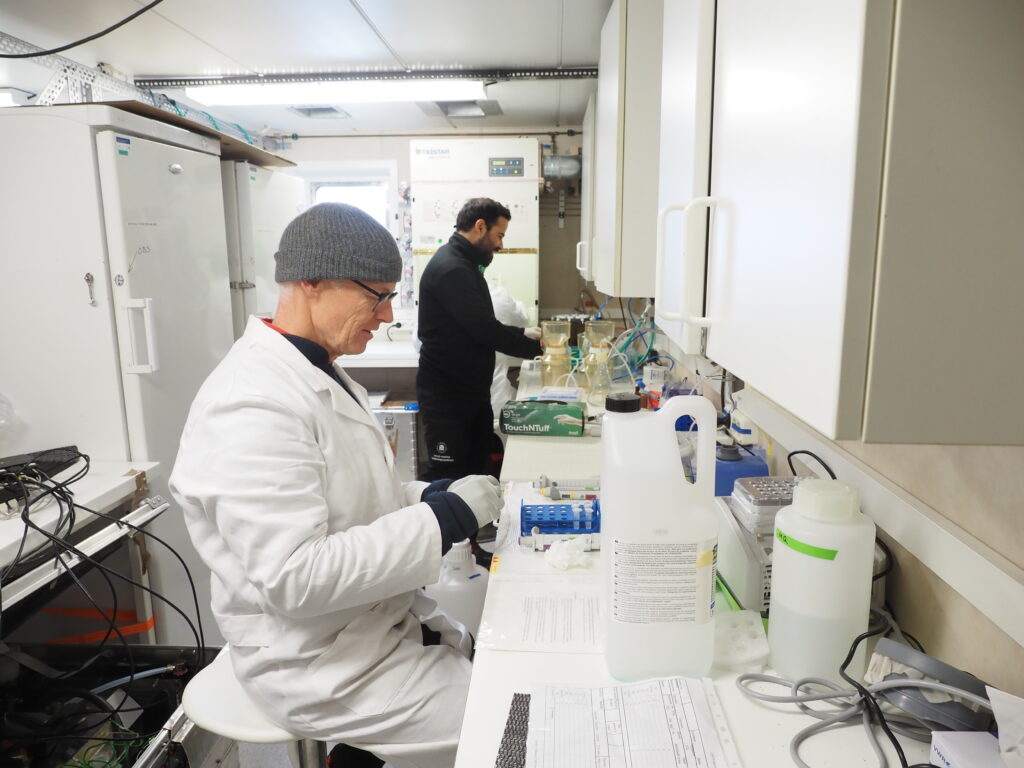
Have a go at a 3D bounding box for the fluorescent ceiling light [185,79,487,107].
[{"bbox_3d":[-0.738,-1.243,3.046,1.250,0.055,0.185,0,11,3],"label":"fluorescent ceiling light"}]

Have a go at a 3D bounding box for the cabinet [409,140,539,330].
[{"bbox_3d":[-0.170,-0.764,3.910,0.640,1.030,0.550,0,11,3],"label":"cabinet"}]

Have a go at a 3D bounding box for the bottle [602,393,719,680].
[{"bbox_3d":[0.190,0.193,0.923,0.137,0.360,0.125,0,11,0],"label":"bottle"}]

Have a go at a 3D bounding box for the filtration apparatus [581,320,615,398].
[{"bbox_3d":[0.336,-0.098,2.704,0.115,0.275,0.115,0,11,3],"label":"filtration apparatus"}]

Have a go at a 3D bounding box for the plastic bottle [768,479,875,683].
[{"bbox_3d":[0.407,0.251,0.935,0.121,0.238,0.121,0,11,3],"label":"plastic bottle"}]

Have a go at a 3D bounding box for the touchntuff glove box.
[{"bbox_3d":[0.101,0.104,2.165,0.243,0.079,0.124,1,11,10],"label":"touchntuff glove box"}]

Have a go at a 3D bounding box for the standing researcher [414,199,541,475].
[{"bbox_3d":[-0.117,0.127,2.811,0.460,1.680,0.490,0,11,0],"label":"standing researcher"}]

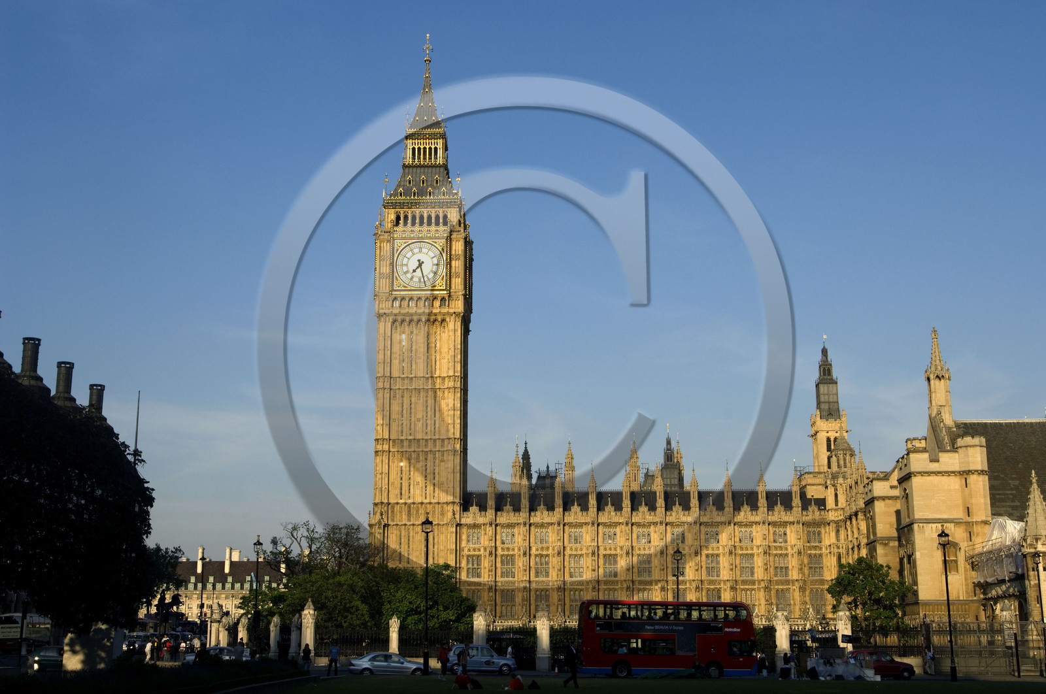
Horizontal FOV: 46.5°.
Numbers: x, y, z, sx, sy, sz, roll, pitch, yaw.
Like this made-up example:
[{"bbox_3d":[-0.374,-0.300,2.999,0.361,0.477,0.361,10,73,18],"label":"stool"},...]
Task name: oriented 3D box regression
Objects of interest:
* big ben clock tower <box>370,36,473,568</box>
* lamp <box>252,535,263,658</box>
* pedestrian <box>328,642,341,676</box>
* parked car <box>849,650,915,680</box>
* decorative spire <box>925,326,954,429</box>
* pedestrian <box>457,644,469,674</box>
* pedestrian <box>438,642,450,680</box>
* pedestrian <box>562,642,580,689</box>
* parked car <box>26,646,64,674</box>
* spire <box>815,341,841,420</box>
[{"bbox_3d":[-15.426,-3.684,187.476,13.400,96.300,13.400,-1,-12,2],"label":"big ben clock tower"},{"bbox_3d":[-17.425,16.452,79.840,0.580,8.140,0.580,-1,-12,2],"label":"lamp"},{"bbox_3d":[-9.937,16.439,64.202,0.600,1.740,0.380,-1,-13,5],"label":"pedestrian"},{"bbox_3d":[22.732,20.494,78.588,4.580,1.830,1.800,0,-13,0],"label":"parked car"},{"bbox_3d":[46.652,3.408,137.105,2.700,11.800,2.700,-1,-13,4],"label":"decorative spire"},{"bbox_3d":[-2.651,14.146,54.536,0.550,1.730,0.520,1,-12,-5],"label":"pedestrian"},{"bbox_3d":[-3.640,14.650,56.699,0.550,1.720,0.450,13,-19,-43],"label":"pedestrian"},{"bbox_3d":[1.880,12.383,47.402,0.750,1.740,0.550,-3,-14,10],"label":"pedestrian"},{"bbox_3d":[-24.850,17.148,66.754,4.200,1.470,1.700,9,-16,-34],"label":"parked car"},{"bbox_3d":[52.313,5.715,208.609,3.800,13.870,3.800,-1,-12,2],"label":"spire"}]

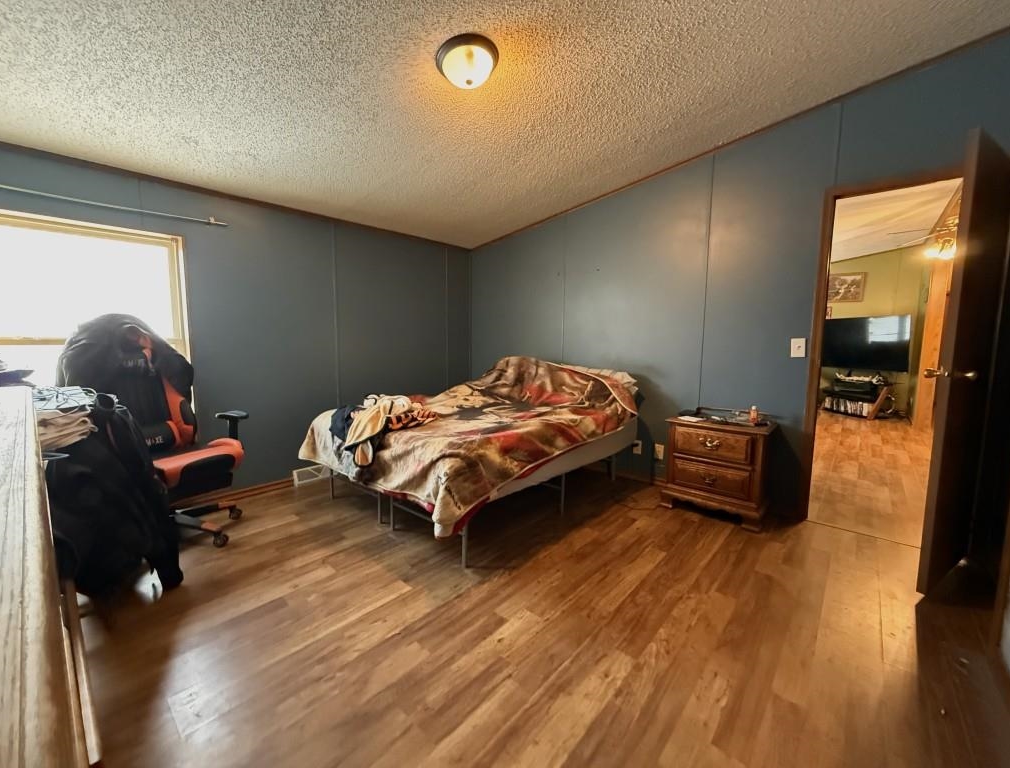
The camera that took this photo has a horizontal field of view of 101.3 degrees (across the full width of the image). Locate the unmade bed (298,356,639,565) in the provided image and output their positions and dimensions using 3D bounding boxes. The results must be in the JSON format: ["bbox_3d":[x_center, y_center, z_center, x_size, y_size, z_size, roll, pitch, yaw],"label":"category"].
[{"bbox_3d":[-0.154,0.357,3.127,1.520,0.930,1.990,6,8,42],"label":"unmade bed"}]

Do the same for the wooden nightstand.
[{"bbox_3d":[1.468,0.567,2.847,0.615,0.615,0.390,6,8,42],"label":"wooden nightstand"}]

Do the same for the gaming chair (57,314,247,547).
[{"bbox_3d":[-1.937,0.264,2.334,0.690,1.280,0.670,3,7,28],"label":"gaming chair"}]

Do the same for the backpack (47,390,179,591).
[{"bbox_3d":[-1.622,0.434,1.720,0.320,0.750,0.400,6,8,42],"label":"backpack"}]

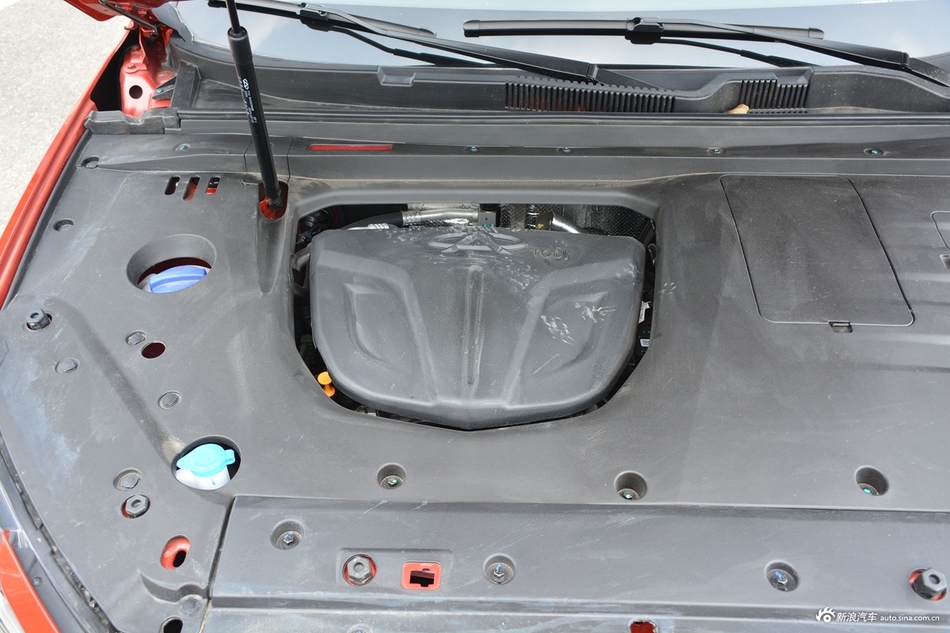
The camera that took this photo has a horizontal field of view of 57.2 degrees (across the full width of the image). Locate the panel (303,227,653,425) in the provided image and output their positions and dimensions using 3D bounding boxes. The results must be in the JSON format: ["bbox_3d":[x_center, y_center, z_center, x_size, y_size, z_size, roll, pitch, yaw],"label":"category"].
[{"bbox_3d":[0.004,0.026,1.146,0.445,0.090,0.345,1,45,0],"label":"panel"}]

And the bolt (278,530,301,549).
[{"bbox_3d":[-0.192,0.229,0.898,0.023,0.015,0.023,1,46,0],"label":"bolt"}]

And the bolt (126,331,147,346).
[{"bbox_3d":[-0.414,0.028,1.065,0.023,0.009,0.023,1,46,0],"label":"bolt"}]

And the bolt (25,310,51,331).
[{"bbox_3d":[-0.542,0.004,1.080,0.025,0.022,0.025,1,46,0],"label":"bolt"}]

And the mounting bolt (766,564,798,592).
[{"bbox_3d":[0.309,0.263,0.875,0.027,0.016,0.027,1,46,0],"label":"mounting bolt"}]

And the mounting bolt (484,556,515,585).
[{"bbox_3d":[0.025,0.257,0.876,0.027,0.016,0.027,1,46,0],"label":"mounting bolt"}]

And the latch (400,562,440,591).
[{"bbox_3d":[-0.054,0.260,0.870,0.039,0.018,0.031,1,46,0],"label":"latch"}]

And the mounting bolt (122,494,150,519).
[{"bbox_3d":[-0.349,0.196,0.899,0.026,0.020,0.026,1,46,0],"label":"mounting bolt"}]

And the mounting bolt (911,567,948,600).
[{"bbox_3d":[0.447,0.264,0.856,0.027,0.023,0.027,1,46,0],"label":"mounting bolt"}]

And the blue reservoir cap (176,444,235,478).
[{"bbox_3d":[-0.300,0.162,0.974,0.063,0.024,0.045,-9,44,-10],"label":"blue reservoir cap"}]

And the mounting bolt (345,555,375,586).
[{"bbox_3d":[-0.114,0.252,0.863,0.027,0.020,0.027,1,46,0],"label":"mounting bolt"}]

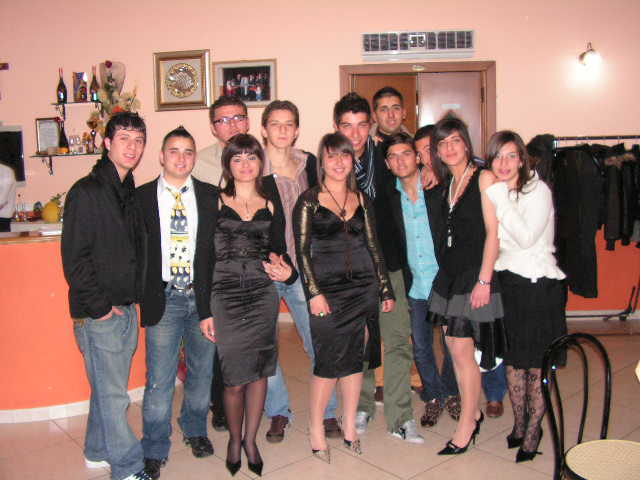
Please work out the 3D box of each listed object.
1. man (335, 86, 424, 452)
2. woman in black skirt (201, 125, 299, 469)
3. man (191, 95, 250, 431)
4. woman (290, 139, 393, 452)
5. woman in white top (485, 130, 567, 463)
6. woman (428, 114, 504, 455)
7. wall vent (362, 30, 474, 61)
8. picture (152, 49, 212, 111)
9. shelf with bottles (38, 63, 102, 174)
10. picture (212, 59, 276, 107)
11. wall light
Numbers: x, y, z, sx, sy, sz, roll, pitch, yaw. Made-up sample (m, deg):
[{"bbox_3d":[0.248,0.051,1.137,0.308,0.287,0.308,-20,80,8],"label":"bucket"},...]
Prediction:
[{"bbox_3d":[0.296,0.156,3.493,0.520,1.814,0.380,-2,8,-5],"label":"man"},{"bbox_3d":[-0.334,0.313,3.192,0.450,1.613,0.330,-2,8,-5],"label":"woman in black skirt"},{"bbox_3d":[-0.469,0.141,3.669,0.490,1.835,0.340,-2,8,-8],"label":"man"},{"bbox_3d":[0.117,0.283,3.322,0.500,1.615,0.340,-2,8,-6],"label":"woman"},{"bbox_3d":[1.033,0.268,3.320,0.410,1.603,0.360,3,9,30],"label":"woman in white top"},{"bbox_3d":[0.740,0.233,3.342,0.380,1.680,0.370,4,9,37],"label":"woman"},{"bbox_3d":[0.818,-1.618,5.579,0.918,0.217,0.150,-1,8,3],"label":"wall vent"},{"bbox_3d":[-1.180,-1.373,5.761,0.485,0.495,0.060,-1,8,3],"label":"picture"},{"bbox_3d":[-2.118,-1.027,5.786,0.611,0.904,0.200,-1,8,3],"label":"shelf with bottles"},{"bbox_3d":[-0.643,-1.346,5.752,0.553,0.388,0.030,-1,8,3],"label":"picture"},{"bbox_3d":[2.197,-1.521,5.504,0.168,0.190,0.180,-1,8,3],"label":"wall light"}]

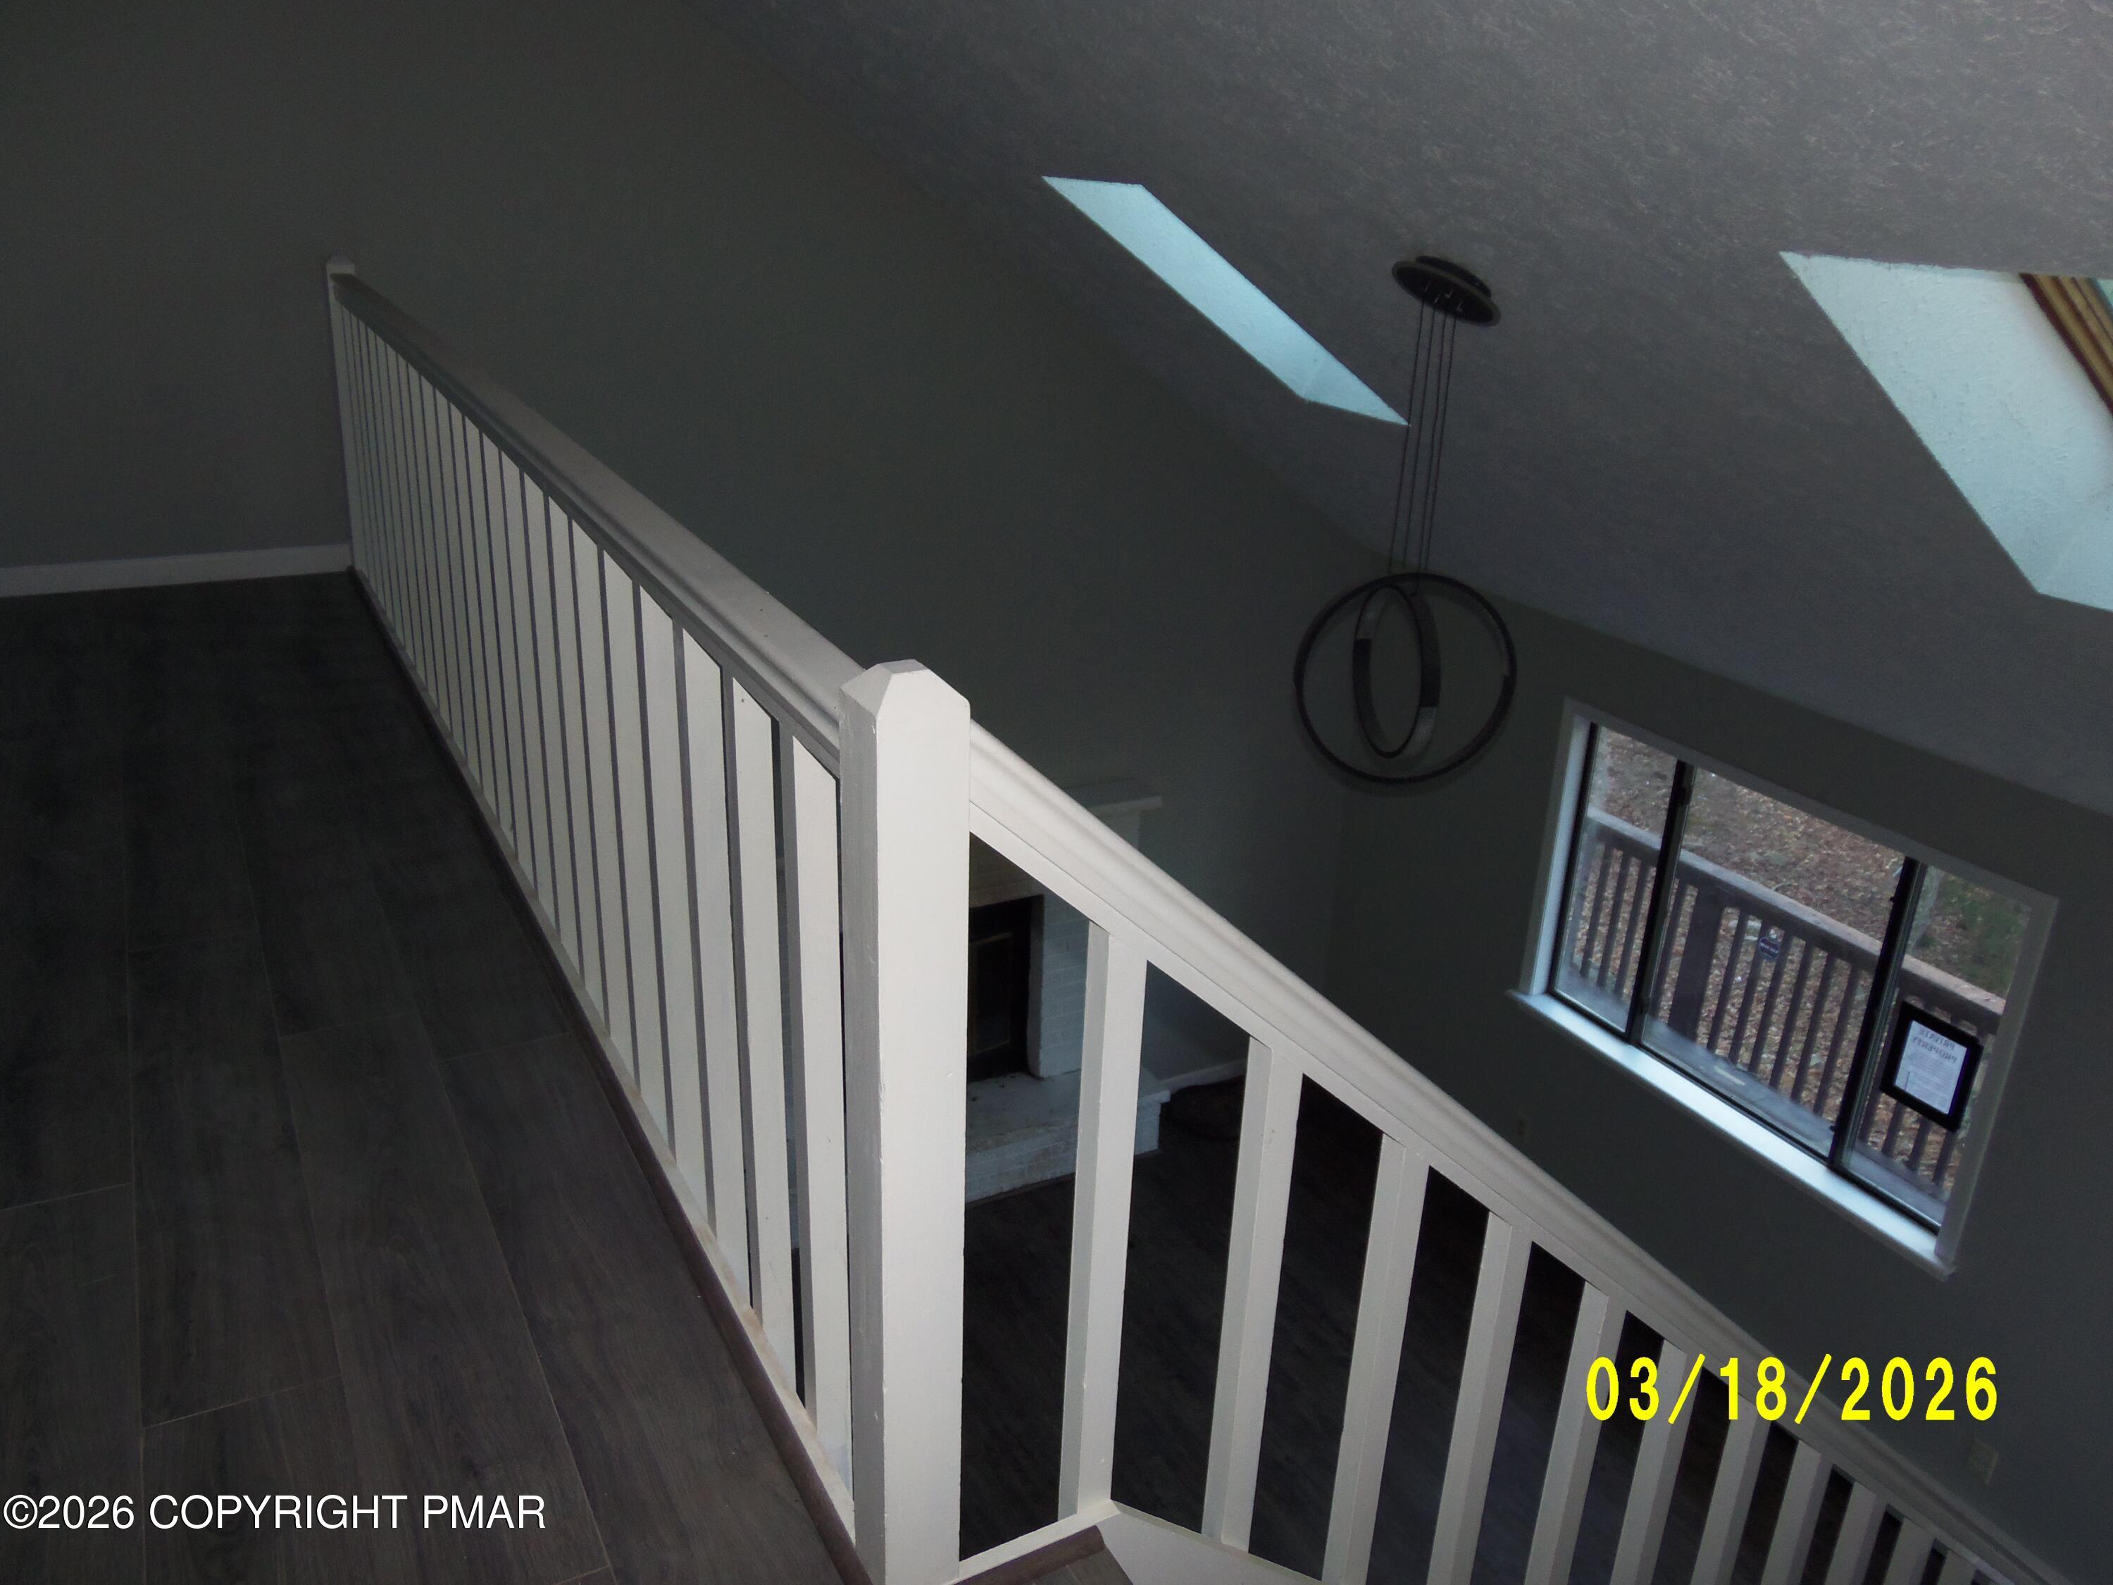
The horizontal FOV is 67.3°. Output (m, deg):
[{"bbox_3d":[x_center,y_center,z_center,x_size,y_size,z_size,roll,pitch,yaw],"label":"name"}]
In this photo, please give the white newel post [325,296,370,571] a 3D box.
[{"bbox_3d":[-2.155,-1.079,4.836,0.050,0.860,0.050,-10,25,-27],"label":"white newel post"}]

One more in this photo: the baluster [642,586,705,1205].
[{"bbox_3d":[-0.499,0.178,2.081,0.040,0.920,0.040,-10,25,-27],"label":"baluster"}]

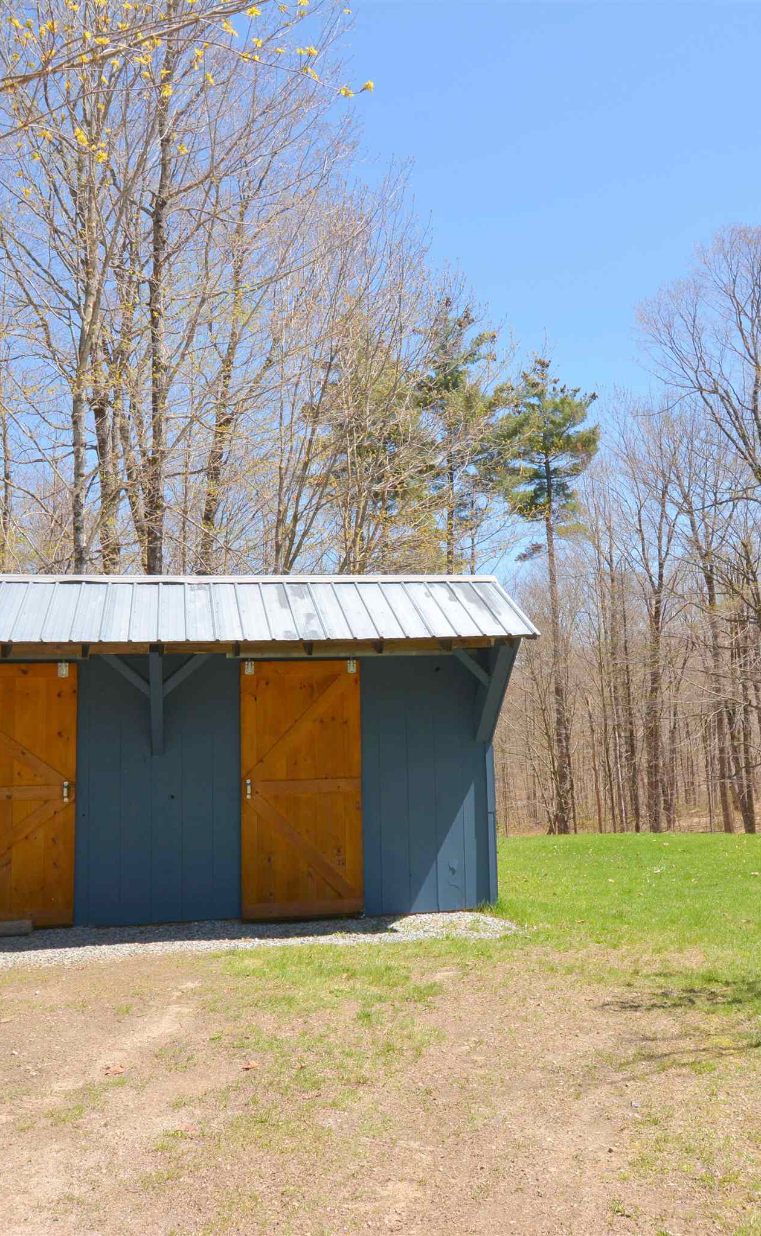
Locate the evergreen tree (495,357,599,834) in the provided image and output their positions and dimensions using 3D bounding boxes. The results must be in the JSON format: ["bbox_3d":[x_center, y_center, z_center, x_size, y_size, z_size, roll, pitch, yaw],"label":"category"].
[{"bbox_3d":[3.807,-0.463,22.978,2.400,10.900,2.400,-1,-5,0],"label":"evergreen tree"}]

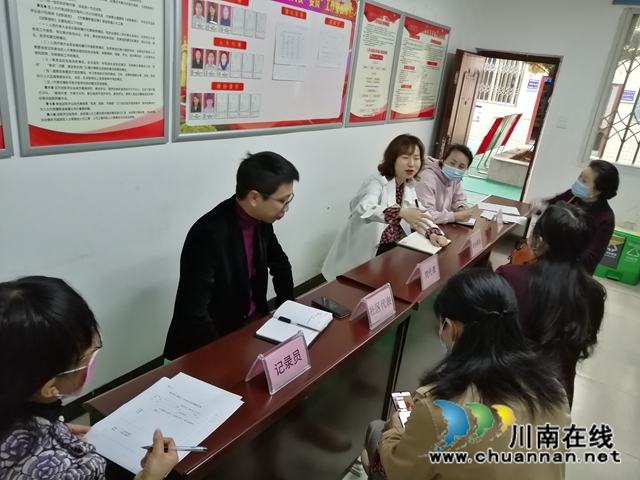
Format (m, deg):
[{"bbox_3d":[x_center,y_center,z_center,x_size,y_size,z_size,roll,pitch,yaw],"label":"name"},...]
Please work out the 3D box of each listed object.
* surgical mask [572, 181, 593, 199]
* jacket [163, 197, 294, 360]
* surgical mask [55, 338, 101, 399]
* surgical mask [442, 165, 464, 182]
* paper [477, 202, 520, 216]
[{"bbox_3d":[1.654,-0.321,3.160,0.080,0.110,0.135,4,20,-7],"label":"surgical mask"},{"bbox_3d":[-0.384,0.158,2.162,0.500,0.660,0.540,17,22,26],"label":"jacket"},{"bbox_3d":[-0.500,0.281,1.060,0.140,0.115,0.085,29,-6,46],"label":"surgical mask"},{"bbox_3d":[0.894,-0.451,3.349,0.140,0.105,0.080,16,27,-9],"label":"surgical mask"},{"bbox_3d":[1.408,-0.255,3.926,0.295,0.016,0.210,9,20,7],"label":"paper"}]

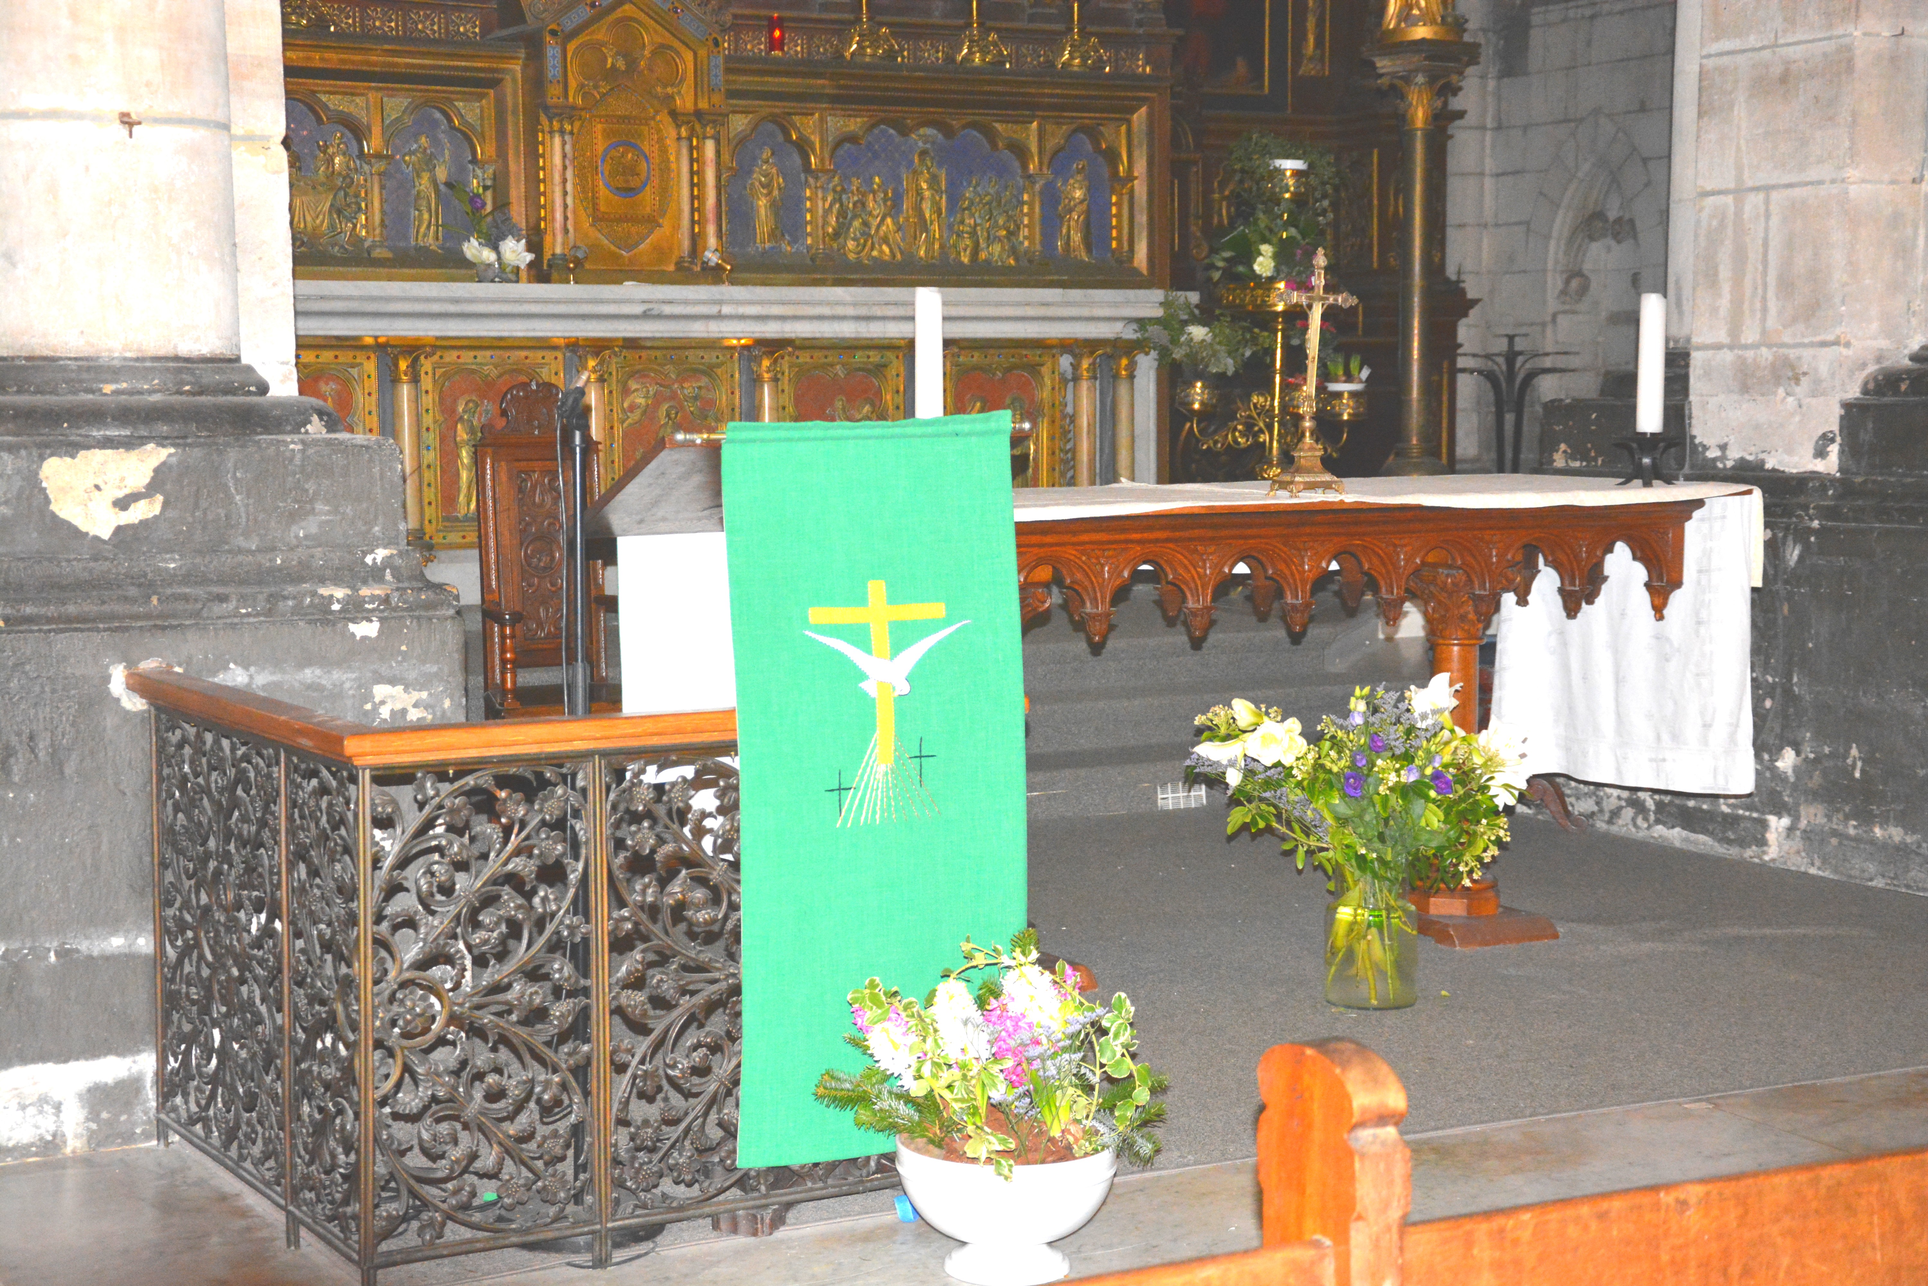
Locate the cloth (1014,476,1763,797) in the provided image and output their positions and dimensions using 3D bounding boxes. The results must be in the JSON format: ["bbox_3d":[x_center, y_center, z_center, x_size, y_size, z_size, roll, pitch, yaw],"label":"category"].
[{"bbox_3d":[0.553,0.026,6.830,2.283,0.700,1.084,-3,6,-29],"label":"cloth"}]

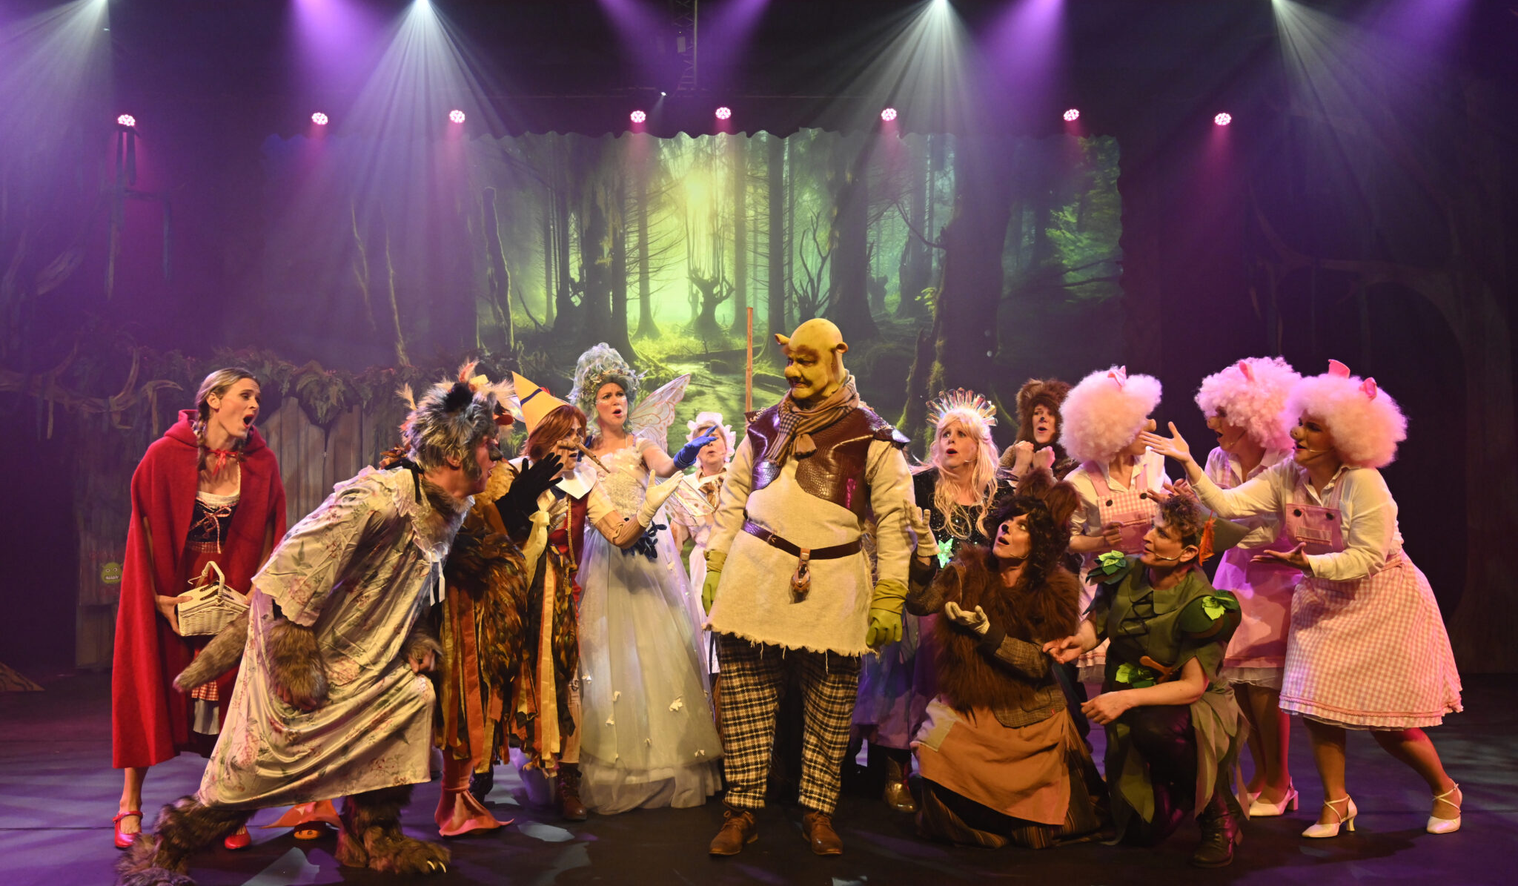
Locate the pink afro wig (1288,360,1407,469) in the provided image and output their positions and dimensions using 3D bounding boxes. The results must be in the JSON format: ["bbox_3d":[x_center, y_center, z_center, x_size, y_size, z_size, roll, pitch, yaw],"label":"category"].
[{"bbox_3d":[2.170,-0.105,4.040,0.380,0.390,0.410,1,-2,-31],"label":"pink afro wig"}]

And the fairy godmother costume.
[{"bbox_3d":[-0.472,0.539,4.570,0.650,1.880,0.620,0,-2,-16],"label":"fairy godmother costume"}]

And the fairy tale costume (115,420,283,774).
[{"bbox_3d":[-2.025,0.533,3.970,0.600,1.280,0.450,1,-2,-21],"label":"fairy tale costume"}]

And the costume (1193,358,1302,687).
[{"bbox_3d":[1.970,0.314,4.330,0.500,1.290,0.520,2,-3,-38],"label":"costume"}]

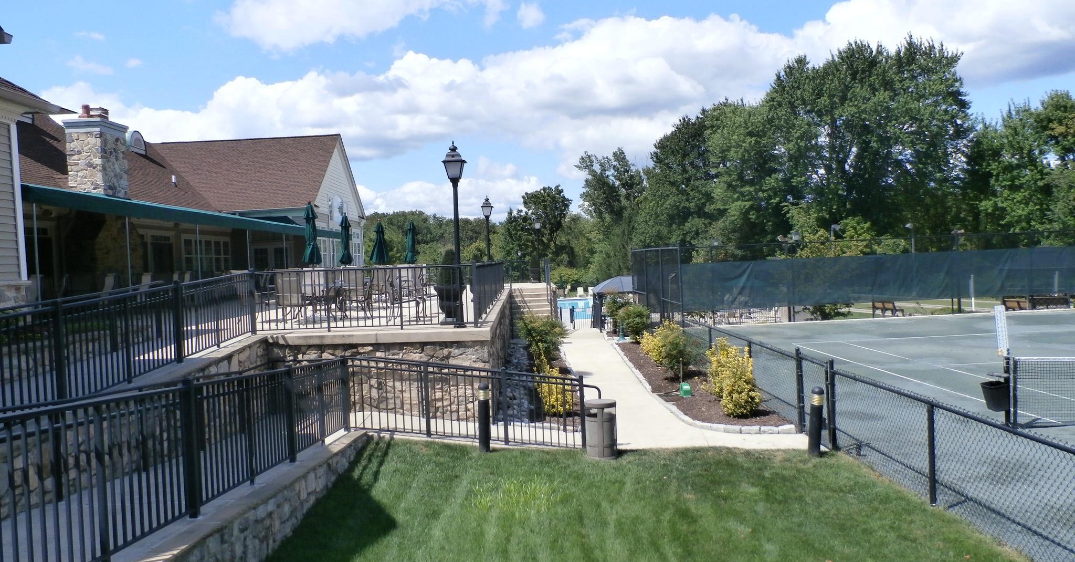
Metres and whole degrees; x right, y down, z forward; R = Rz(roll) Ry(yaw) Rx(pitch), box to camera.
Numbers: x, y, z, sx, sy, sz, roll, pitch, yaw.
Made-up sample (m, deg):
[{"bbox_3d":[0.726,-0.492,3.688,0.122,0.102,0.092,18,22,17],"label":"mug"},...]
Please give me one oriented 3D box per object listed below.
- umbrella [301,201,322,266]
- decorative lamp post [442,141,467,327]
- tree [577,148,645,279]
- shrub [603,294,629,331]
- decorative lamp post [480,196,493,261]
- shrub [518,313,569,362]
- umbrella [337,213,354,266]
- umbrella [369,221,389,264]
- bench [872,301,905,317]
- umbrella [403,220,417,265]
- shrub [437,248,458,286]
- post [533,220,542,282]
[{"bbox_3d":[-5.151,-0.516,17.800,0.450,2.640,0.450,-2,1,1],"label":"umbrella"},{"bbox_3d":[-1.421,-0.832,13.609,0.400,3.260,0.400,-3,1,-1],"label":"decorative lamp post"},{"bbox_3d":[8.046,-6.942,85.000,7.500,15.500,7.500,-2,1,1],"label":"tree"},{"bbox_3d":[2.817,1.151,28.000,0.930,1.420,0.930,-2,1,1],"label":"shrub"},{"bbox_3d":[-1.557,-1.078,24.600,0.390,3.170,0.390,-2,1,1],"label":"decorative lamp post"},{"bbox_3d":[0.129,1.485,19.900,1.270,1.300,1.200,-2,1,1],"label":"shrub"},{"bbox_3d":[-5.274,-0.583,21.400,0.420,2.600,0.420,-2,1,1],"label":"umbrella"},{"bbox_3d":[-4.775,-0.605,23.602,0.580,2.480,0.580,-3,1,-1],"label":"umbrella"},{"bbox_3d":[19.668,1.513,43.444,0.620,0.840,1.500,-3,1,-25],"label":"bench"},{"bbox_3d":[-3.933,-0.652,24.318,0.420,2.480,0.420,-3,1,-1],"label":"umbrella"},{"bbox_3d":[-1.600,-0.245,14.150,0.430,0.690,0.430,-2,1,1],"label":"shrub"},{"bbox_3d":[0.000,-1.461,36.984,0.400,3.200,0.400,-3,1,-1],"label":"post"}]

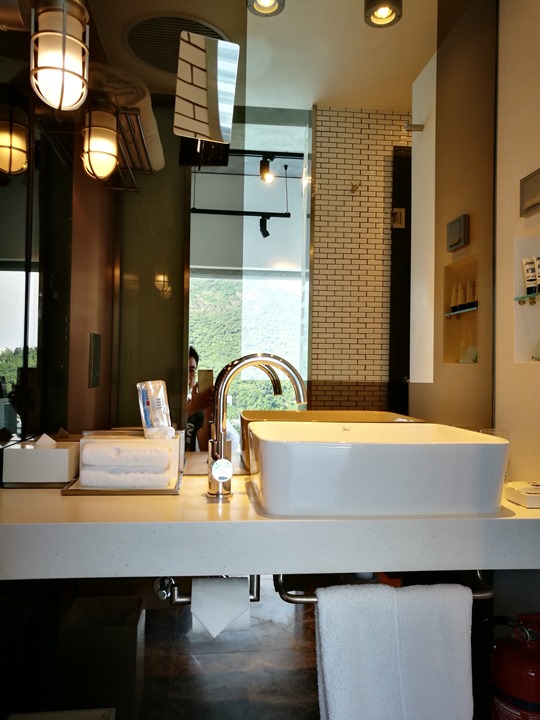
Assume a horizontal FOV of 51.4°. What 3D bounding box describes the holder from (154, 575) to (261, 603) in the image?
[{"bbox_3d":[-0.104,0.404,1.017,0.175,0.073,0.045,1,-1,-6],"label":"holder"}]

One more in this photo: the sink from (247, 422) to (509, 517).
[{"bbox_3d":[0.204,0.219,1.192,0.486,0.133,0.391,1,-1,-6],"label":"sink"}]

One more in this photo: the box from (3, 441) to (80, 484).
[{"bbox_3d":[-0.506,0.230,1.261,0.134,0.078,0.130,1,-1,-6],"label":"box"}]

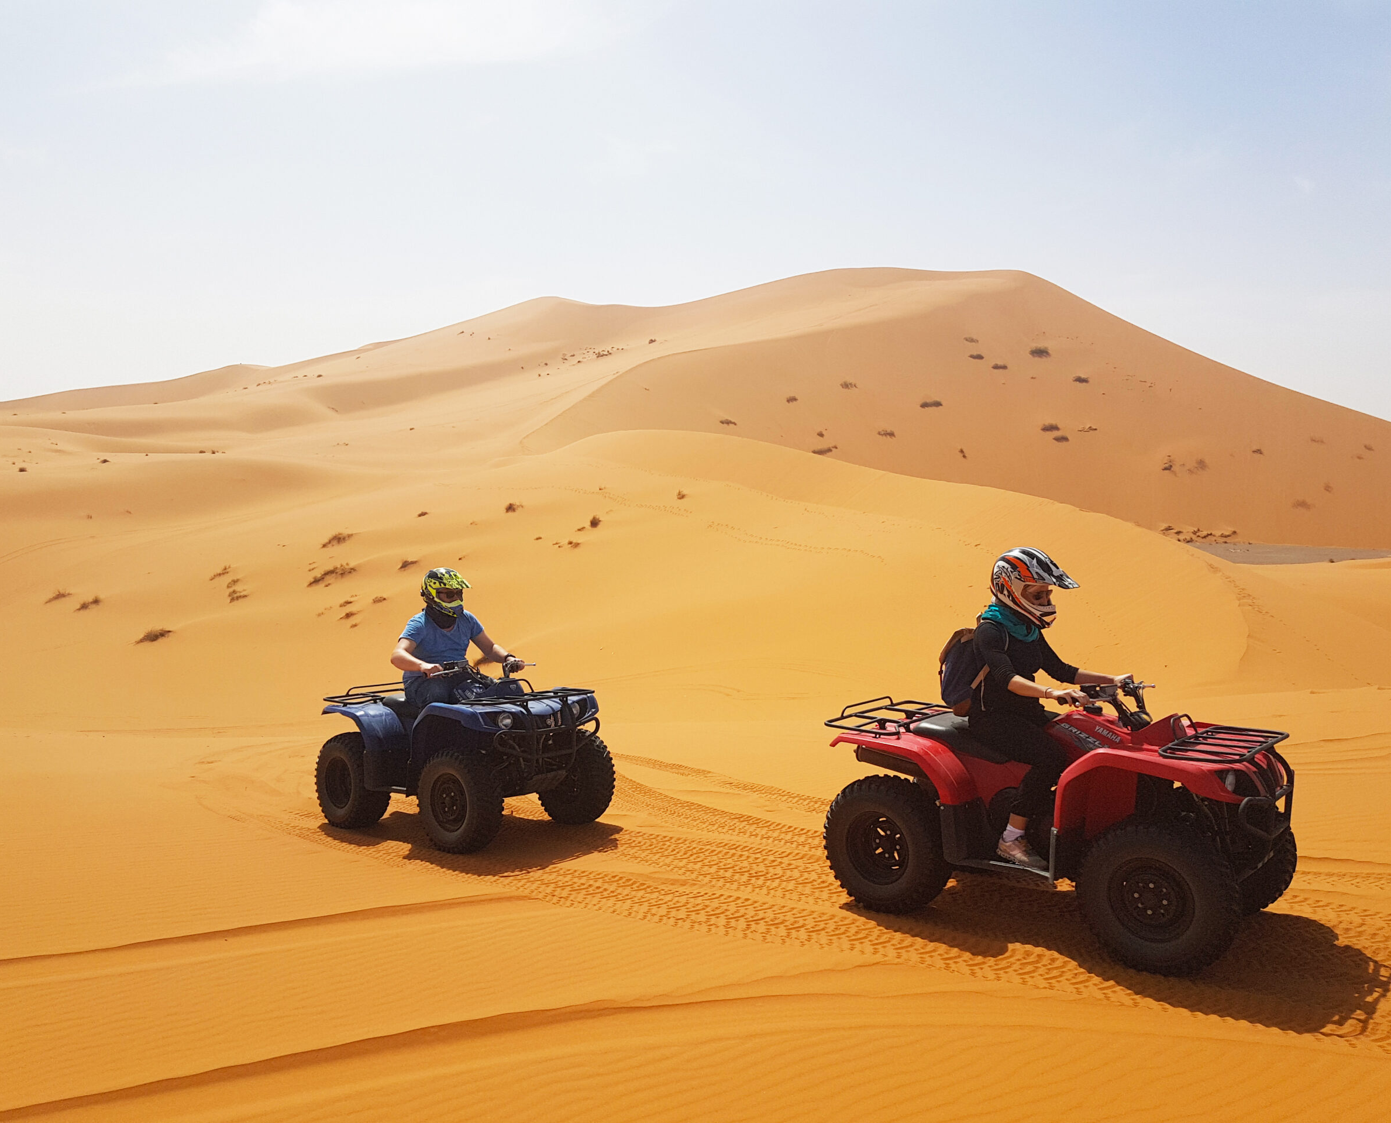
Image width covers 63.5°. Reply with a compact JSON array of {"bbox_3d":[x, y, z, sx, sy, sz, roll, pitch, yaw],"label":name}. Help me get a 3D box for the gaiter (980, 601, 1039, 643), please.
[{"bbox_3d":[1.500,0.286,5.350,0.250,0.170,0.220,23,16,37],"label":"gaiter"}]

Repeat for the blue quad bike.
[{"bbox_3d":[-1.556,1.200,7.398,1.975,1.075,1.090,-4,-1,42],"label":"blue quad bike"}]

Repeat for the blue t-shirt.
[{"bbox_3d":[-1.710,0.559,7.523,0.360,0.490,0.500,3,3,42],"label":"blue t-shirt"}]

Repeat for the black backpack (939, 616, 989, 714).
[{"bbox_3d":[1.327,0.512,5.499,0.200,0.440,0.280,13,10,38],"label":"black backpack"}]

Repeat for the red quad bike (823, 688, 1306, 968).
[{"bbox_3d":[1.662,1.095,5.243,1.975,1.075,1.090,0,2,39],"label":"red quad bike"}]

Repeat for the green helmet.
[{"bbox_3d":[-1.659,0.209,7.468,0.360,0.310,0.255,3,3,42],"label":"green helmet"}]

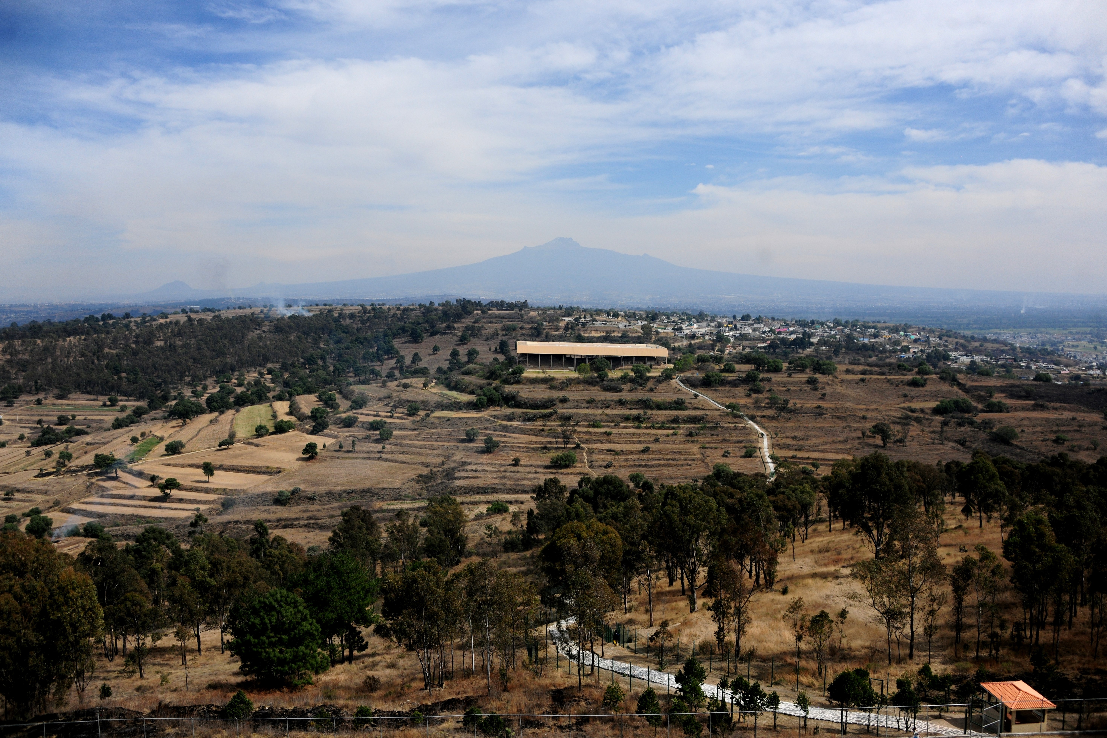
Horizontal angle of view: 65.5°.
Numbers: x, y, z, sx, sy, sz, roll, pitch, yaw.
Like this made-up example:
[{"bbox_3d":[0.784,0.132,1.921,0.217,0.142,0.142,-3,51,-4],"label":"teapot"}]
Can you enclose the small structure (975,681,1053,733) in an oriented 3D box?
[{"bbox_3d":[34.666,25.240,64.460,3.362,2.997,4.094,0,5,-4],"label":"small structure"}]

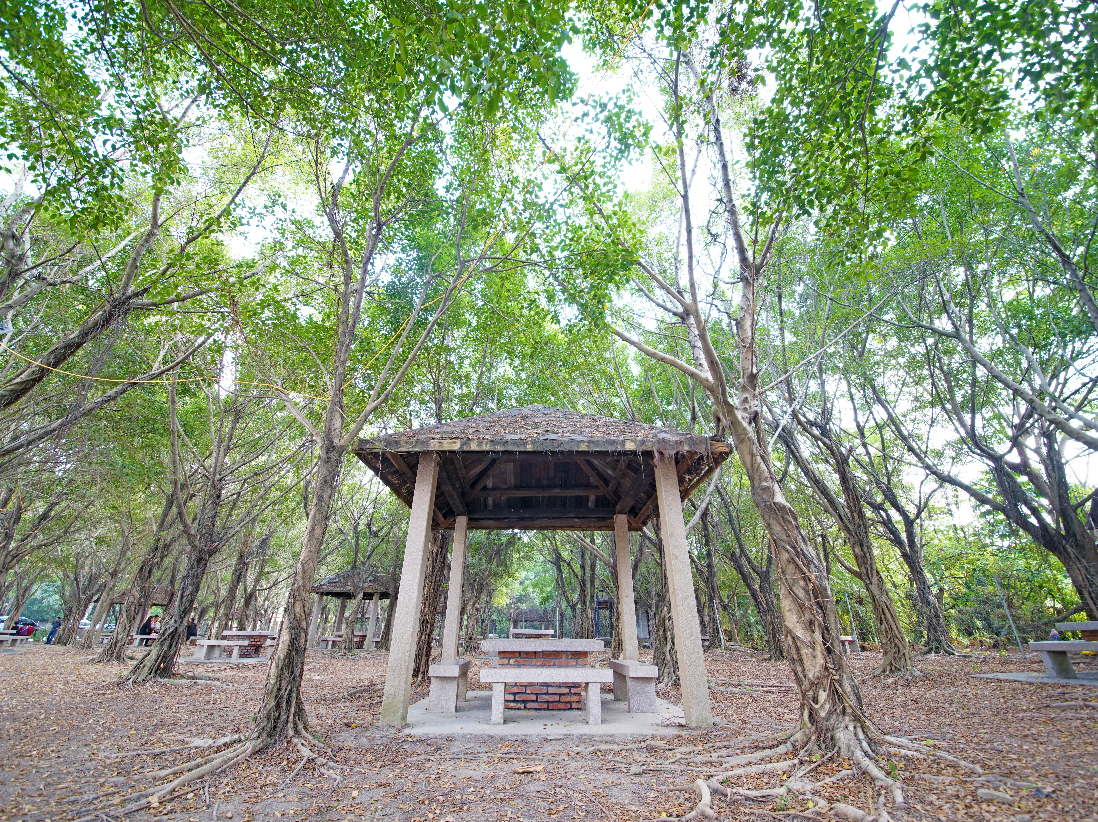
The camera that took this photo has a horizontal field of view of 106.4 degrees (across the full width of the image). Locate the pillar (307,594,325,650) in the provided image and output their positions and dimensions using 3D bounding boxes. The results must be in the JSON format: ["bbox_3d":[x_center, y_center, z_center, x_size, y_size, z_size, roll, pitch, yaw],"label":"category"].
[{"bbox_3d":[-10.411,9.422,18.400,0.190,2.350,0.190,1,-28,-2],"label":"pillar"}]

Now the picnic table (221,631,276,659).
[{"bbox_3d":[-8.800,6.950,12.200,1.290,0.690,1.270,1,-28,-2],"label":"picnic table"}]

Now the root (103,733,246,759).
[{"bbox_3d":[-2.774,2.483,3.040,0.200,0.080,0.850,-23,-35,36],"label":"root"}]

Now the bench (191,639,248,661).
[{"bbox_3d":[-8.880,6.550,11.250,1.270,0.440,0.310,1,-28,-2],"label":"bench"}]

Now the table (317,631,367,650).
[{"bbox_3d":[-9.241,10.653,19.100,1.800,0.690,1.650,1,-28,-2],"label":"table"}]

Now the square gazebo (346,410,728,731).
[{"bbox_3d":[-0.099,1.685,5.693,3.835,3.973,3.835,1,-28,-2],"label":"square gazebo"}]

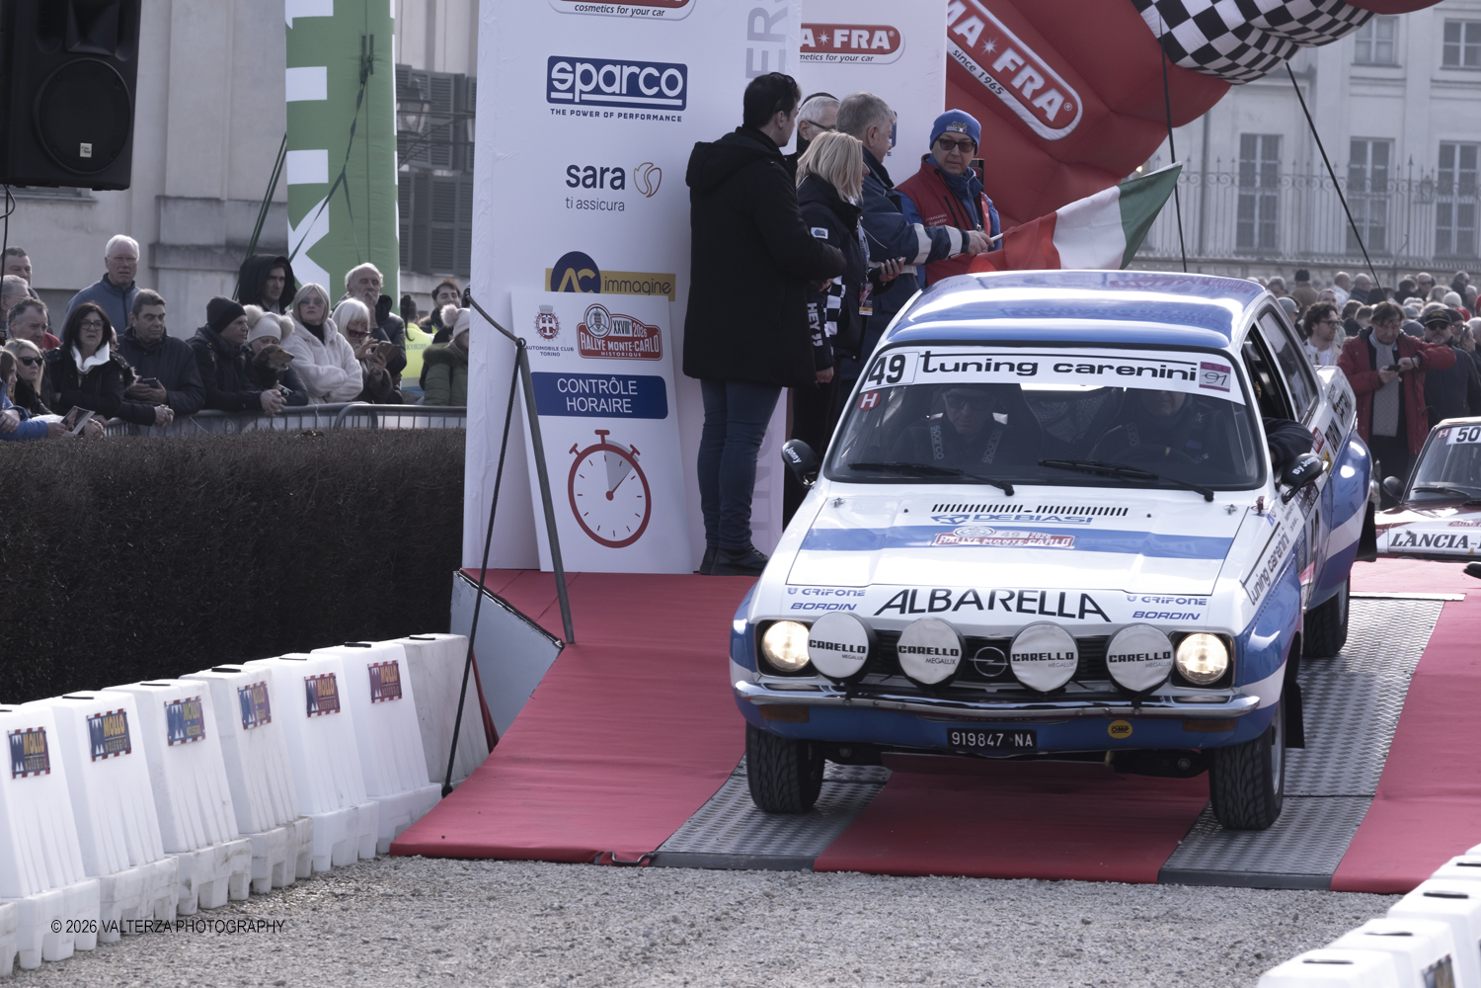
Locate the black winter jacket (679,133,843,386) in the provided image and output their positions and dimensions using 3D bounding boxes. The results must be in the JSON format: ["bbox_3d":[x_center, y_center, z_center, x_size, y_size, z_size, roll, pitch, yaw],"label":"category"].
[{"bbox_3d":[0.082,-0.817,28.600,0.450,0.910,0.530,1,2,-20],"label":"black winter jacket"}]

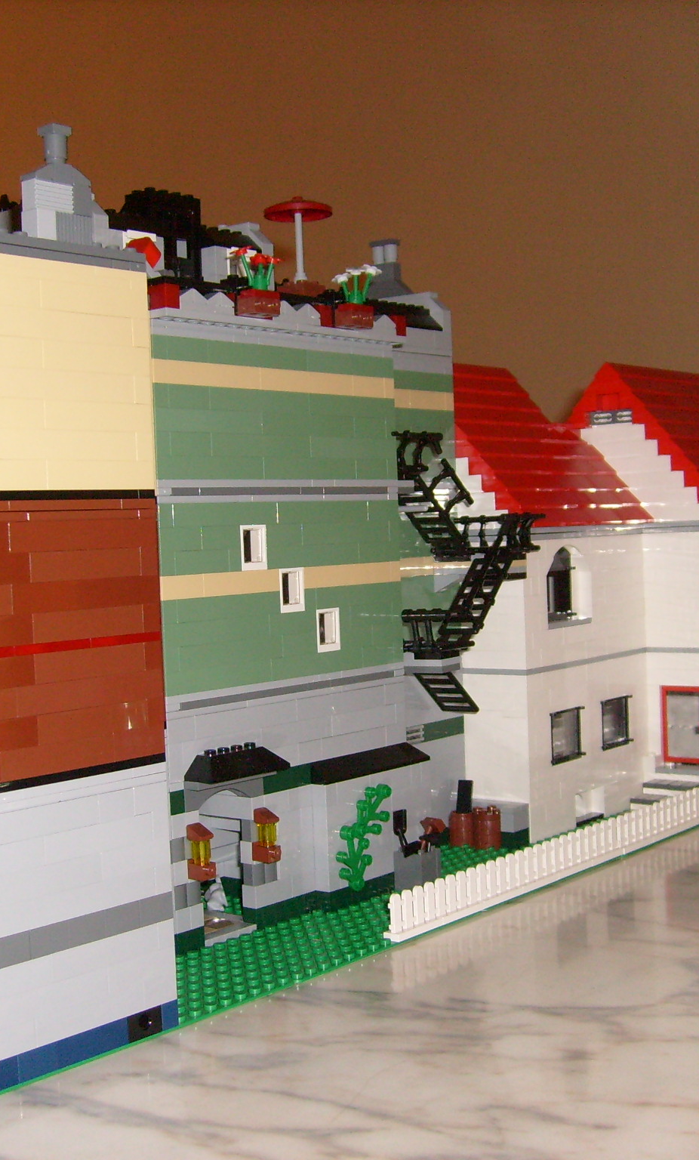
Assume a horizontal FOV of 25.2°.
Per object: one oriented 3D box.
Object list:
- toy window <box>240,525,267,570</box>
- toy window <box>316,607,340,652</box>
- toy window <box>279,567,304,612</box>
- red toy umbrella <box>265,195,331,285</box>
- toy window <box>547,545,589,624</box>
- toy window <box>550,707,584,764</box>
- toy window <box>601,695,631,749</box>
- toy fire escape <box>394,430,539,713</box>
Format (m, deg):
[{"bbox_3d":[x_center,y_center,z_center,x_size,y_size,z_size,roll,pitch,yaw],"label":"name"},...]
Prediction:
[{"bbox_3d":[-0.045,-0.014,0.692,0.008,0.019,0.016,-1,2,39],"label":"toy window"},{"bbox_3d":[-0.013,0.023,0.731,0.008,0.019,0.016,-1,2,39],"label":"toy window"},{"bbox_3d":[-0.029,0.005,0.711,0.008,0.019,0.016,-1,2,39],"label":"toy window"},{"bbox_3d":[-0.024,-0.161,0.740,0.032,0.041,0.032,-3,2,0],"label":"red toy umbrella"},{"bbox_3d":[0.121,0.003,0.899,0.013,0.045,0.046,-1,2,39],"label":"toy window"},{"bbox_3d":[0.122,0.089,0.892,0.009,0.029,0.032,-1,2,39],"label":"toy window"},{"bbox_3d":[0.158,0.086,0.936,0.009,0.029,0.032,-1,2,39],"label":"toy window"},{"bbox_3d":[0.052,-0.005,0.814,0.052,0.143,0.092,-1,2,39],"label":"toy fire escape"}]

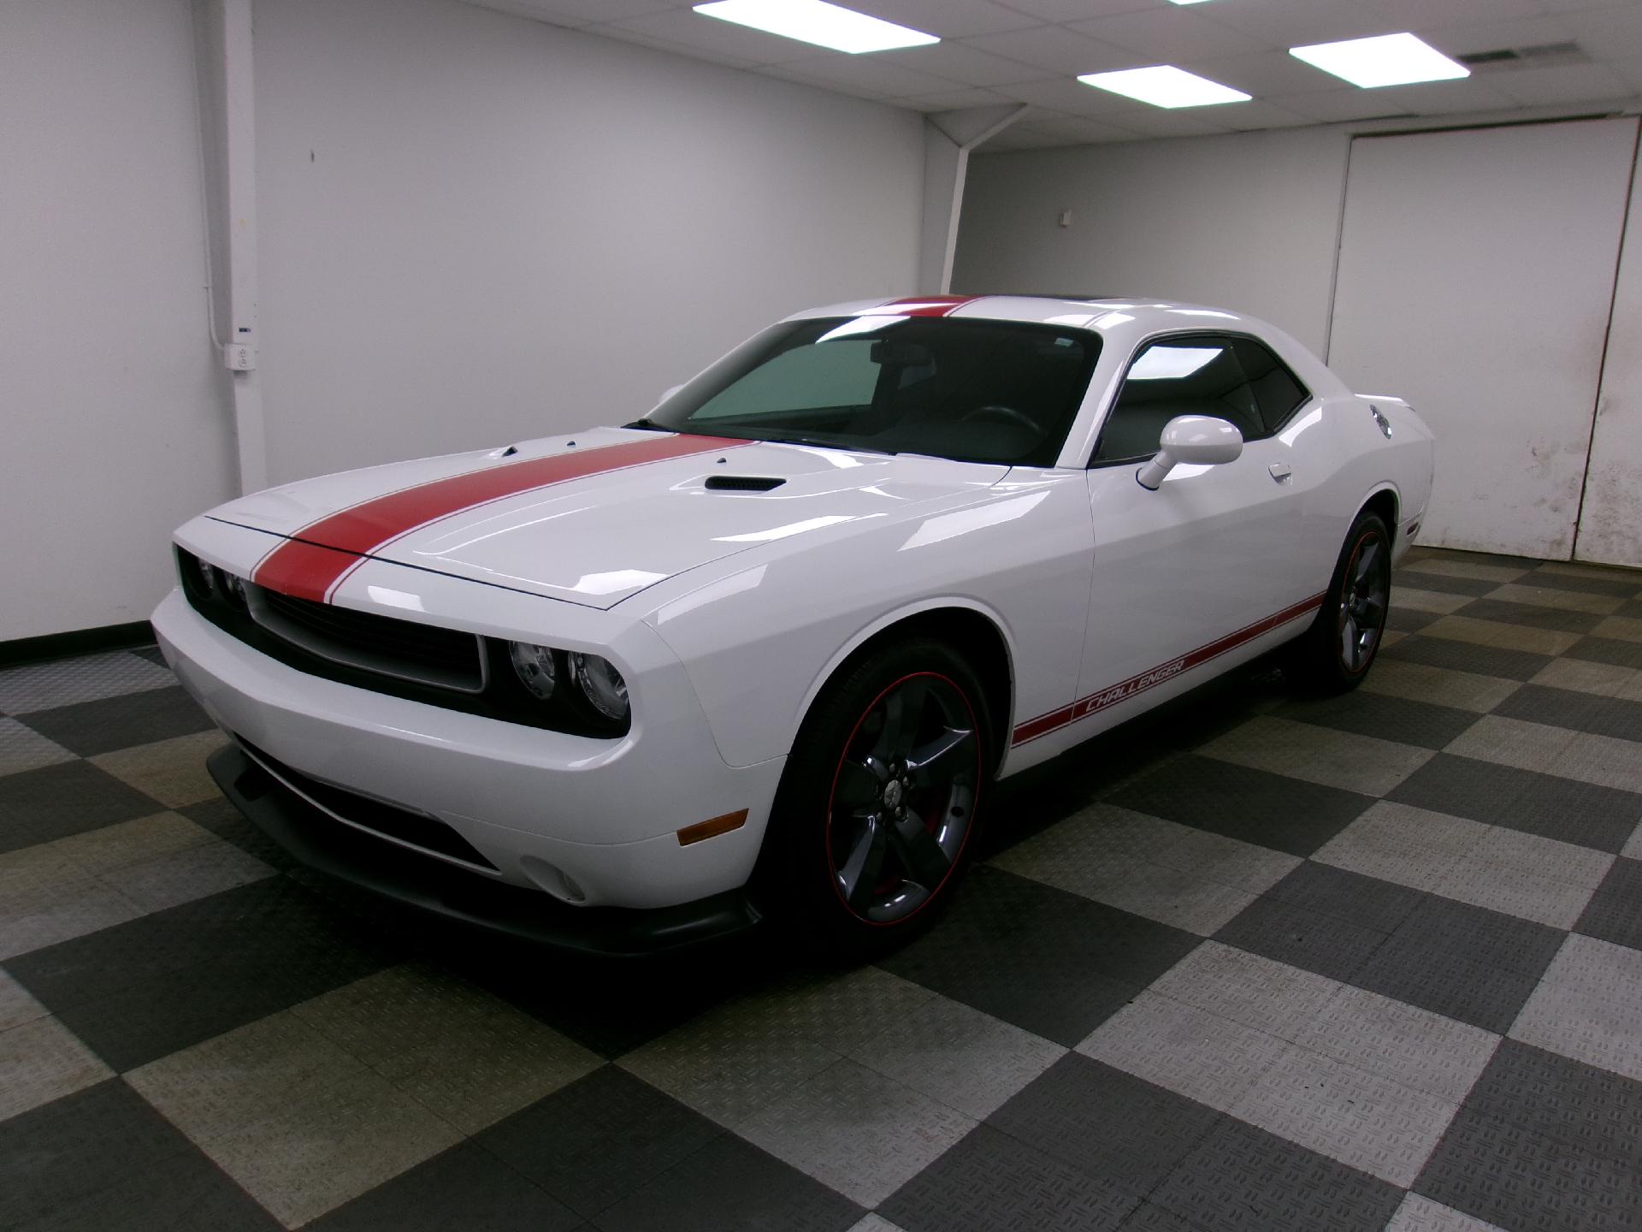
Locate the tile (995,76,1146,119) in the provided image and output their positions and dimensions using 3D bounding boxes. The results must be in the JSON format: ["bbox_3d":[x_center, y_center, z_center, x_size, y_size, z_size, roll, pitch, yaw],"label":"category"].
[{"bbox_3d":[1.591,-3.209,7.927,0.605,0.020,1.214,12,16,39],"label":"tile"}]

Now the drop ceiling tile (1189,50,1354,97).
[{"bbox_3d":[2.513,-3.021,7.163,0.600,0.020,1.210,12,16,39],"label":"drop ceiling tile"}]

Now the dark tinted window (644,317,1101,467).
[{"bbox_3d":[0.098,-0.675,3.815,1.520,0.140,0.770,12,48,39],"label":"dark tinted window"}]

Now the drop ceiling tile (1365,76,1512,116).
[{"bbox_3d":[3.699,-3.105,7.626,0.600,0.025,1.120,11,16,39],"label":"drop ceiling tile"}]

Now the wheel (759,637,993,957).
[{"bbox_3d":[0.117,0.370,2.813,0.245,0.725,0.725,12,16,39],"label":"wheel"}]

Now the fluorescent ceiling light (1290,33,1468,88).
[{"bbox_3d":[2.974,-2.953,6.763,0.600,0.070,1.200,11,16,39],"label":"fluorescent ceiling light"}]

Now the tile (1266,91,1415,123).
[{"bbox_3d":[3.279,-3.200,8.045,0.600,0.020,1.145,12,16,39],"label":"tile"}]

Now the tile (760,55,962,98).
[{"bbox_3d":[0.334,-3.121,7.409,0.605,0.020,1.214,12,16,39],"label":"tile"}]

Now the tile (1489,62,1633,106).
[{"bbox_3d":[4.207,-3.011,7.279,0.600,0.020,1.145,12,16,39],"label":"tile"}]

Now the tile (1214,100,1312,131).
[{"bbox_3d":[2.814,-3.295,8.429,0.600,0.020,1.145,12,16,39],"label":"tile"}]

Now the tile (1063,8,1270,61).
[{"bbox_3d":[1.737,-2.858,6.305,0.600,0.025,1.200,11,16,39],"label":"tile"}]

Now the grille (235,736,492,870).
[{"bbox_3d":[-1.013,0.361,2.692,1.020,0.133,0.130,11,16,39],"label":"grille"}]

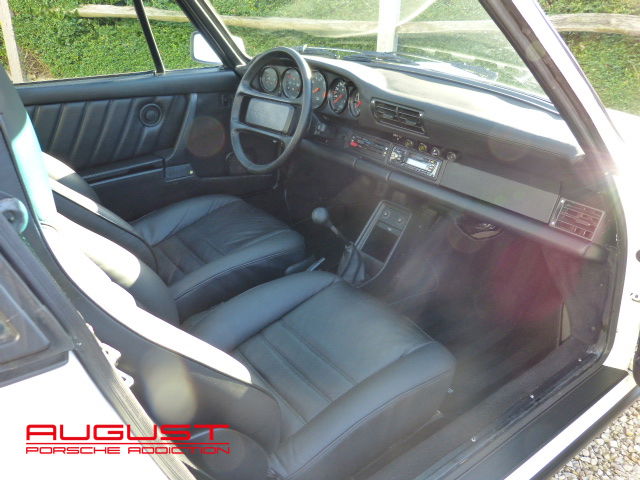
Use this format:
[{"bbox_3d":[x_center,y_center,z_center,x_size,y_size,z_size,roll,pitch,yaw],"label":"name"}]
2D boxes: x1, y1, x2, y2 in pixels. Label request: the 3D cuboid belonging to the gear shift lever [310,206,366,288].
[{"bbox_3d":[0.055,0.017,1.513,0.190,0.290,0.095,-19,31,-34],"label":"gear shift lever"}]

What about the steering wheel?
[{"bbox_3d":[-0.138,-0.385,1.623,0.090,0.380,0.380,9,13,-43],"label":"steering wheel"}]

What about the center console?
[{"bbox_3d":[0.158,0.006,1.595,0.220,0.200,0.125,-19,31,-34],"label":"center console"}]

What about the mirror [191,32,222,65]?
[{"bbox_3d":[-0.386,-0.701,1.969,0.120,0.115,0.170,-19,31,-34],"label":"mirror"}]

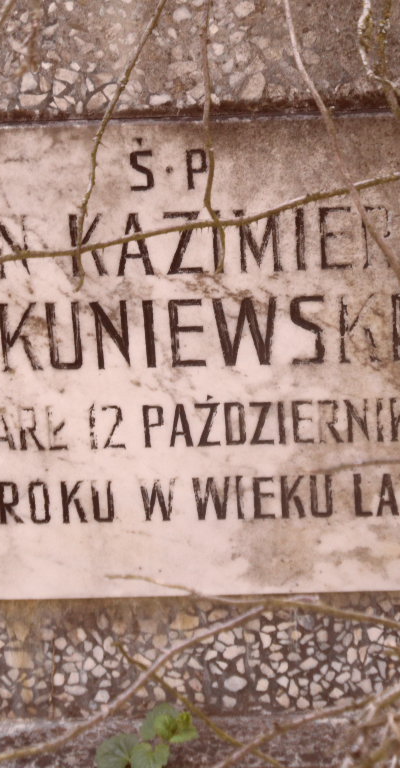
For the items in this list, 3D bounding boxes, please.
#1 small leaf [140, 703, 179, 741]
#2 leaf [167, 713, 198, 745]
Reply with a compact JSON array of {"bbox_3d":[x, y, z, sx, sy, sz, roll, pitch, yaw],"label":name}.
[{"bbox_3d":[-0.028,0.236,2.070,0.027,0.023,0.018,-3,25,-2],"label":"small leaf"},{"bbox_3d":[-0.012,0.239,2.060,0.022,0.020,0.016,-3,25,-2],"label":"leaf"}]

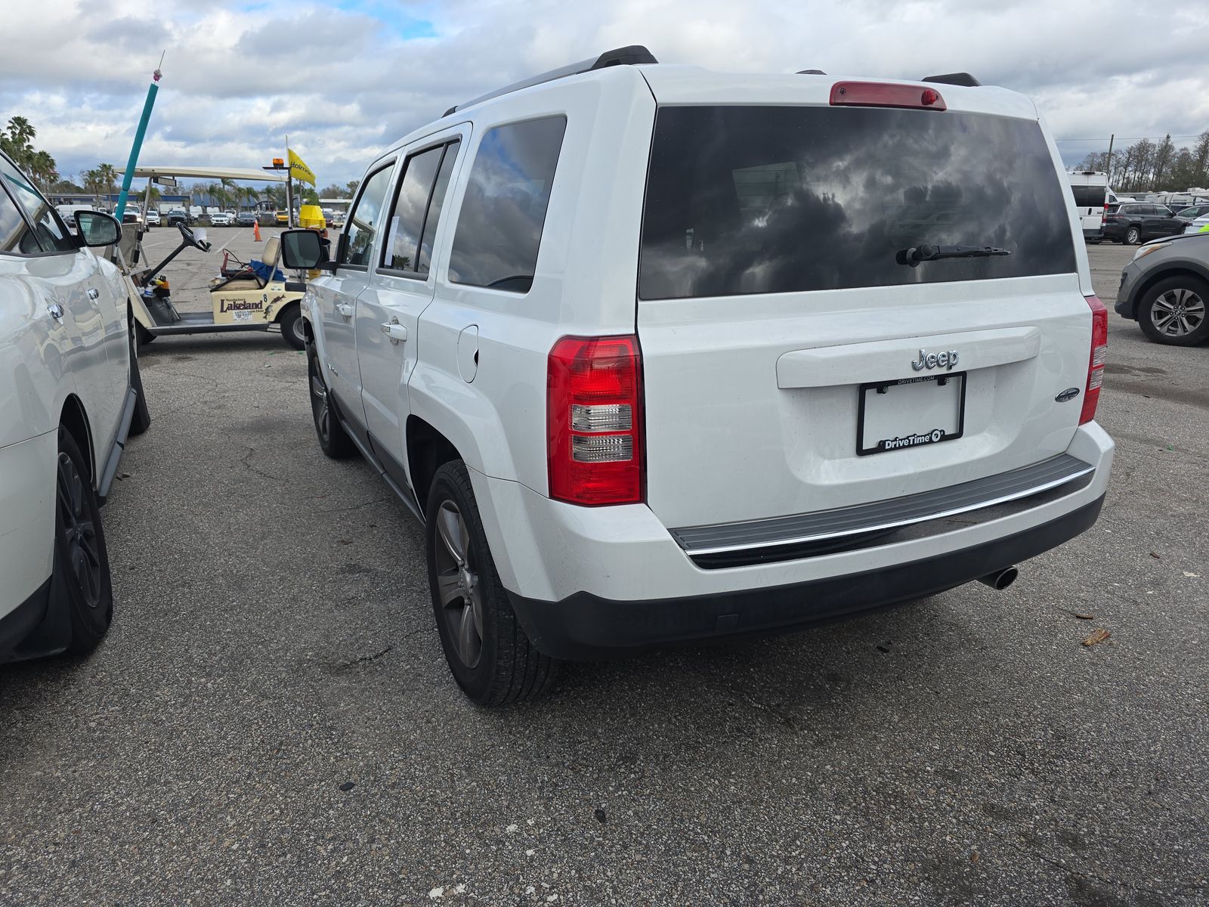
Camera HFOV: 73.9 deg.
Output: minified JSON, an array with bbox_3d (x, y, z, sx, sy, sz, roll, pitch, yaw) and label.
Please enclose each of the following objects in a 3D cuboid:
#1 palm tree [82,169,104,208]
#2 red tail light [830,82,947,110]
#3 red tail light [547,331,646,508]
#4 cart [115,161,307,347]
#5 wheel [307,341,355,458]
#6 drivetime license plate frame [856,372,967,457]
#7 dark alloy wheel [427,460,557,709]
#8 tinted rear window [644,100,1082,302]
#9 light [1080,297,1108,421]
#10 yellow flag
[{"bbox_3d":[-77.604,-38.945,122.000,3.130,8.610,3.130,-10,19,-30],"label":"palm tree"},{"bbox_3d":[0.592,-0.753,1.690,0.325,0.062,0.050,-8,10,-24],"label":"red tail light"},{"bbox_3d":[-0.018,-0.061,1.536,0.155,0.335,0.150,-8,18,-24],"label":"red tail light"},{"bbox_3d":[-3.886,-2.072,8.556,2.350,1.800,1.200,-1,17,1],"label":"cart"},{"bbox_3d":[-1.472,-0.323,4.522,0.220,0.690,0.690,-9,19,-27],"label":"wheel"},{"bbox_3d":[0.668,-0.088,1.738,0.311,0.160,0.015,-8,14,-24],"label":"drivetime license plate frame"},{"bbox_3d":[-0.322,0.339,2.246,0.220,0.690,0.690,-8,18,-24],"label":"dark alloy wheel"},{"bbox_3d":[0.609,-0.544,1.720,1.230,0.370,0.060,-8,4,-24],"label":"tinted rear window"},{"bbox_3d":[1.258,-0.249,2.111,0.155,0.335,0.150,-8,18,-24],"label":"light"},{"bbox_3d":[-3.006,-2.842,7.976,0.290,0.390,0.080,-1,17,1],"label":"yellow flag"}]

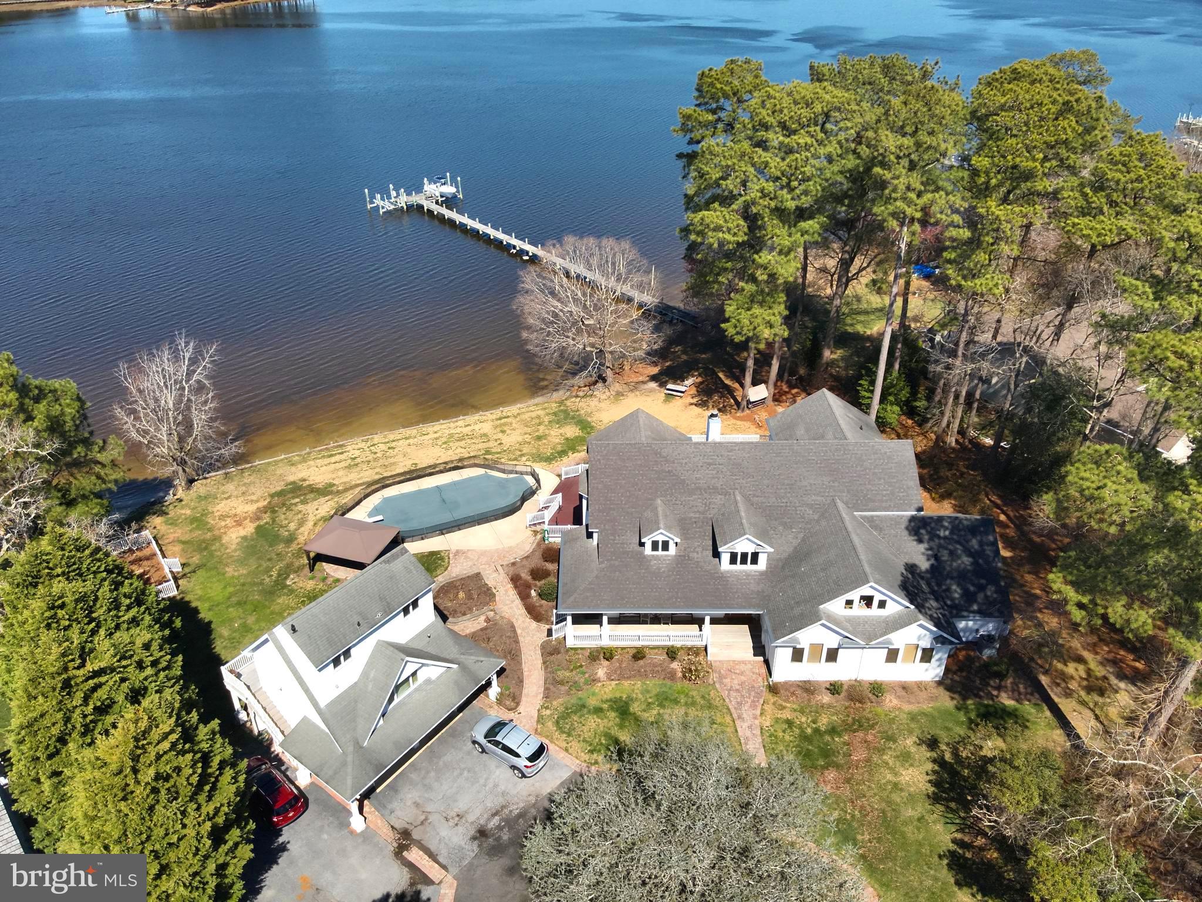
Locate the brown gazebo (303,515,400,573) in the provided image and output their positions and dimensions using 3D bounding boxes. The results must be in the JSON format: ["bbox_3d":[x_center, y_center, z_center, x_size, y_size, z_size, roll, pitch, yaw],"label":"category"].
[{"bbox_3d":[-16.369,6.349,55.254,4.970,3.100,3.870,10,33,15],"label":"brown gazebo"}]

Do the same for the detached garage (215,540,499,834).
[{"bbox_3d":[-12.546,10.784,43.516,10.700,7.900,10.600,21,37,30],"label":"detached garage"}]

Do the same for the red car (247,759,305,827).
[{"bbox_3d":[-16.091,16.377,40.398,4.680,1.680,1.860,24,39,34],"label":"red car"}]

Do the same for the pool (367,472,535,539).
[{"bbox_3d":[-10.871,3.983,62.007,12.500,0.300,6.100,-12,34,-19],"label":"pool"}]

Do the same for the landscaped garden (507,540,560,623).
[{"bbox_3d":[-4.486,8.104,54.284,4.000,1.200,8.200,0,32,0],"label":"landscaped garden"}]

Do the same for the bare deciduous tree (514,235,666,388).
[{"bbox_3d":[-0.921,-12.157,76.089,13.600,14.200,13.200,0,32,0],"label":"bare deciduous tree"}]

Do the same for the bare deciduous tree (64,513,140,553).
[{"bbox_3d":[-34.190,5.693,55.700,5.200,4.600,4.800,0,32,0],"label":"bare deciduous tree"}]

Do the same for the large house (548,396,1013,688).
[{"bbox_3d":[10.507,3.780,53.153,26.200,9.600,20.400,0,32,0],"label":"large house"}]

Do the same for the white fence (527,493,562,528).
[{"bbox_3d":[-4.061,4.236,60.116,1.550,1.550,2.500,11,33,17],"label":"white fence"}]

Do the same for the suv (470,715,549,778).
[{"bbox_3d":[-4.634,14.997,42.614,4.500,1.660,1.850,20,37,29],"label":"suv"}]

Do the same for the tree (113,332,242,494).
[{"bbox_3d":[-31.504,-2.490,61.693,8.400,13.000,8.200,0,32,0],"label":"tree"}]

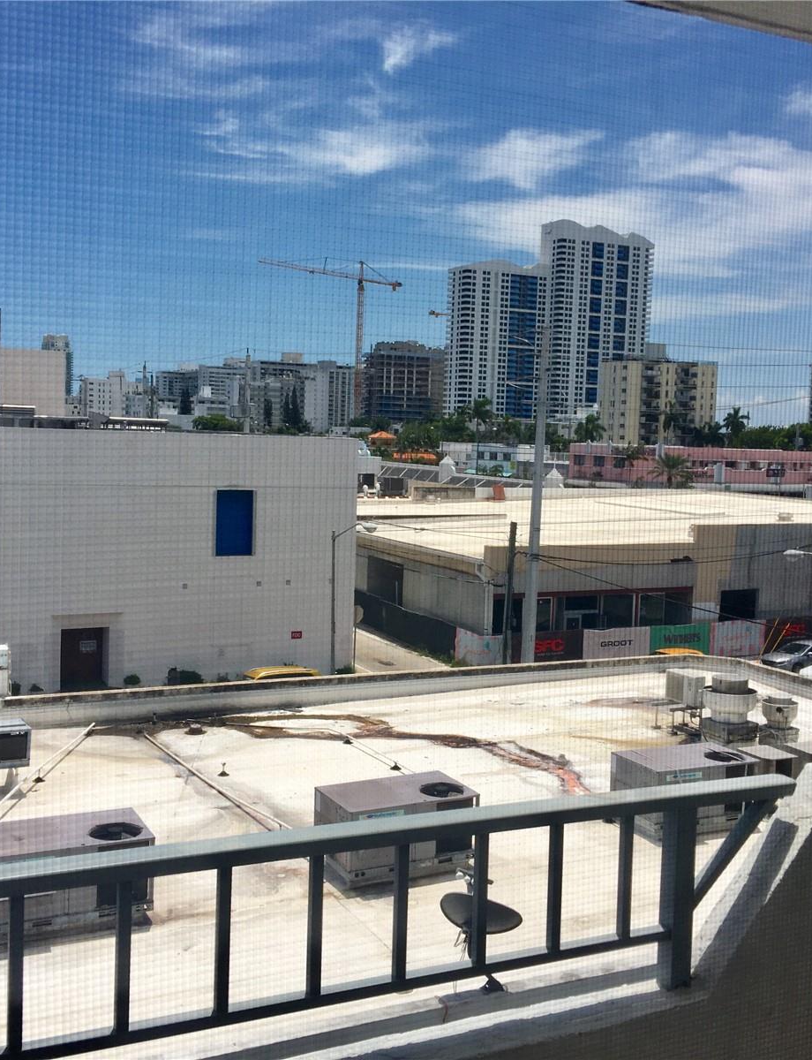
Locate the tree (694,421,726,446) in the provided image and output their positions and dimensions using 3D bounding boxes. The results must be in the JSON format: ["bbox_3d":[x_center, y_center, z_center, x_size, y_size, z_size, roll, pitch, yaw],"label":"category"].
[{"bbox_3d":[60.016,-13.982,235.621,6.000,15.268,6.000,0,5,-26],"label":"tree"}]

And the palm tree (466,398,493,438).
[{"bbox_3d":[14.178,-16.569,230.740,5.500,18.196,5.500,0,5,-26],"label":"palm tree"}]

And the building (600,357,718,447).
[{"bbox_3d":[61.435,-25.790,290.669,25.178,29.928,13.291,0,5,-26],"label":"building"}]

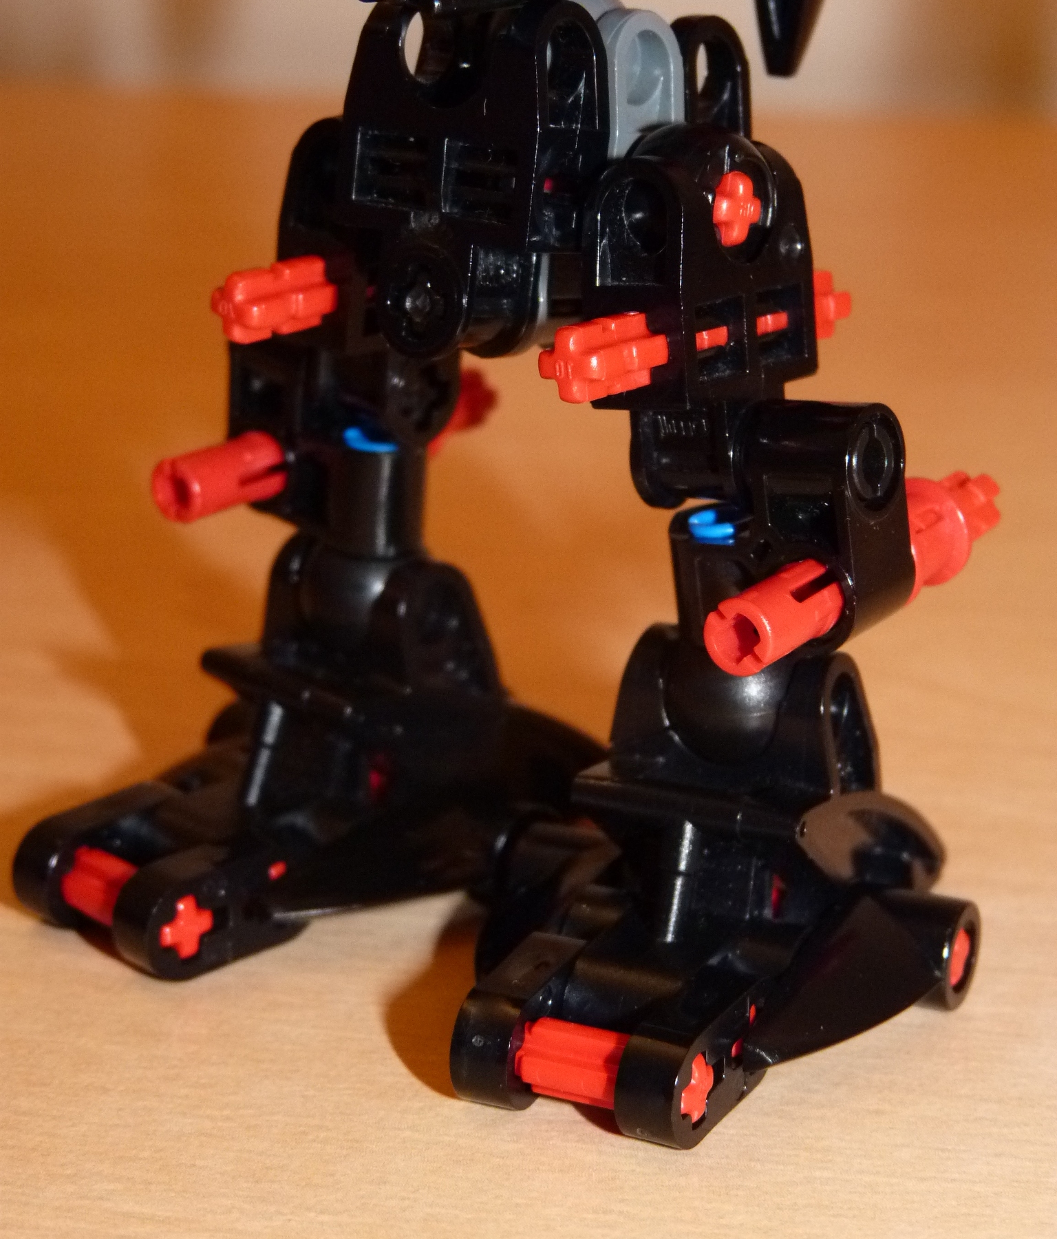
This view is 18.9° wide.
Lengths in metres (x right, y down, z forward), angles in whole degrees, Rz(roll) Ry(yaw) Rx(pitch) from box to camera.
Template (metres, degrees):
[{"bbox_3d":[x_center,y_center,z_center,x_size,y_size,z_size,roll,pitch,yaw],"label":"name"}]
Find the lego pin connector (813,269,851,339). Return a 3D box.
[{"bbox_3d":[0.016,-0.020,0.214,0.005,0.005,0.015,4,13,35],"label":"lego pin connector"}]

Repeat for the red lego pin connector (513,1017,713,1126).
[{"bbox_3d":[0.004,0.029,0.208,0.015,0.005,0.005,9,18,26],"label":"red lego pin connector"}]

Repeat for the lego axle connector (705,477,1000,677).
[{"bbox_3d":[0.022,-0.003,0.208,0.007,0.007,0.031,12,23,33],"label":"lego axle connector"}]

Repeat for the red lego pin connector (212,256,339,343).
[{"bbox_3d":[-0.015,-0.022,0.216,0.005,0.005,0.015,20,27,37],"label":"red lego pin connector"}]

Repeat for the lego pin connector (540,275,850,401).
[{"bbox_3d":[0.011,-0.019,0.207,0.005,0.005,0.032,4,13,35],"label":"lego pin connector"}]

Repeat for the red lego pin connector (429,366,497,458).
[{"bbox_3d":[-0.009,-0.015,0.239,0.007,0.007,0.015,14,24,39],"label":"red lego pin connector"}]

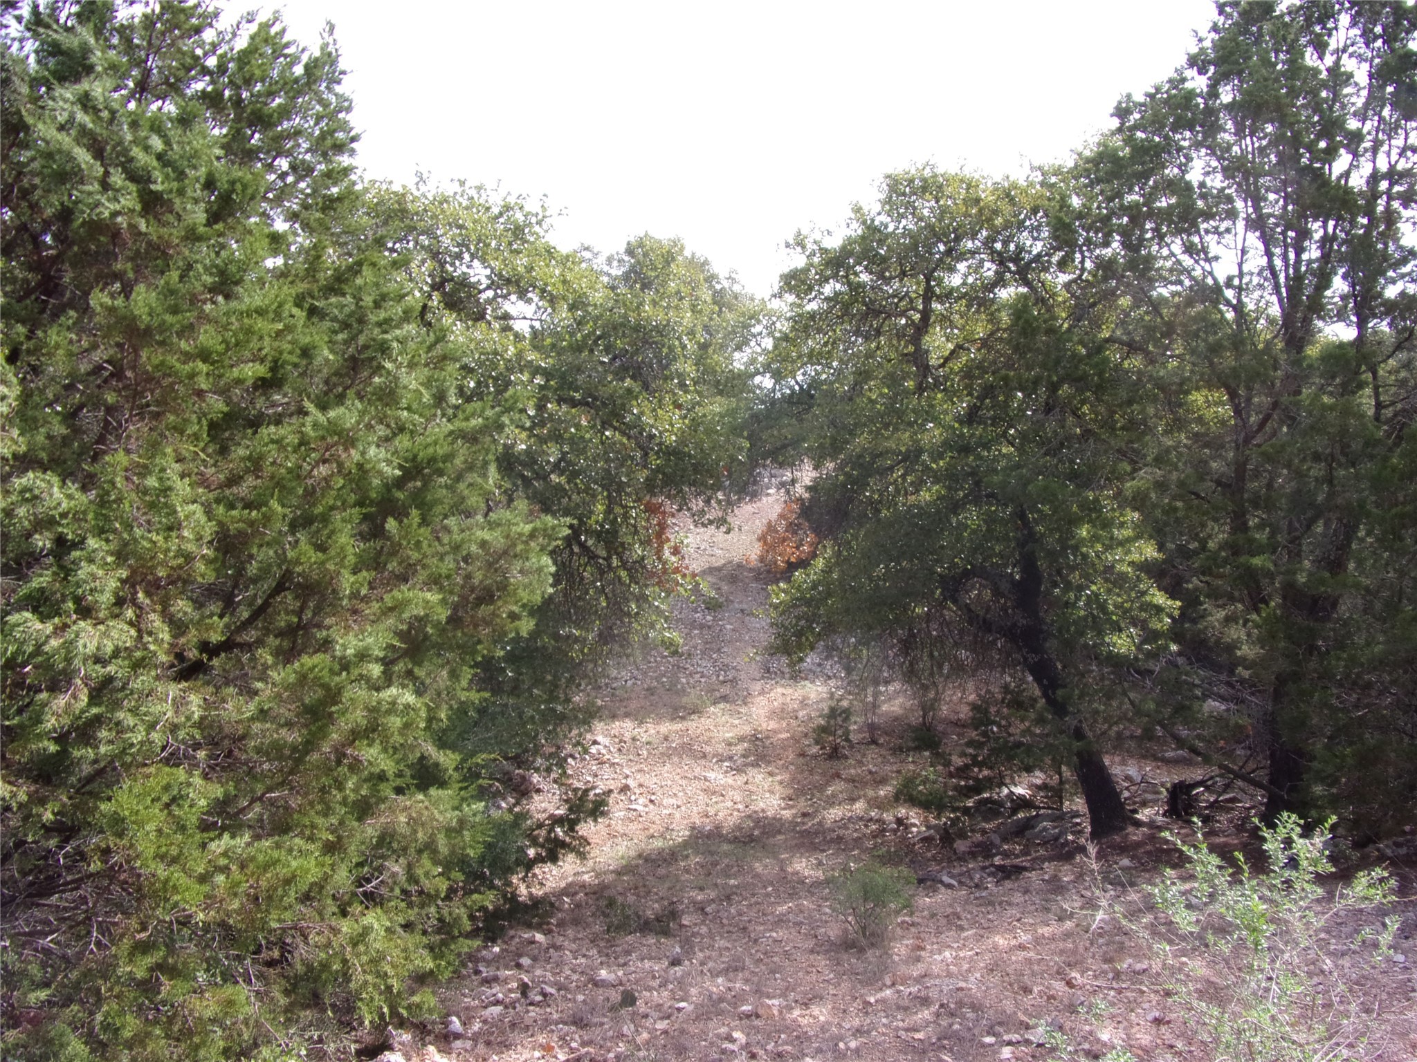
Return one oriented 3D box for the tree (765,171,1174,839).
[{"bbox_3d":[2.120,-0.210,8.000,3.400,5.400,3.300,0,2,0],"label":"tree"}]

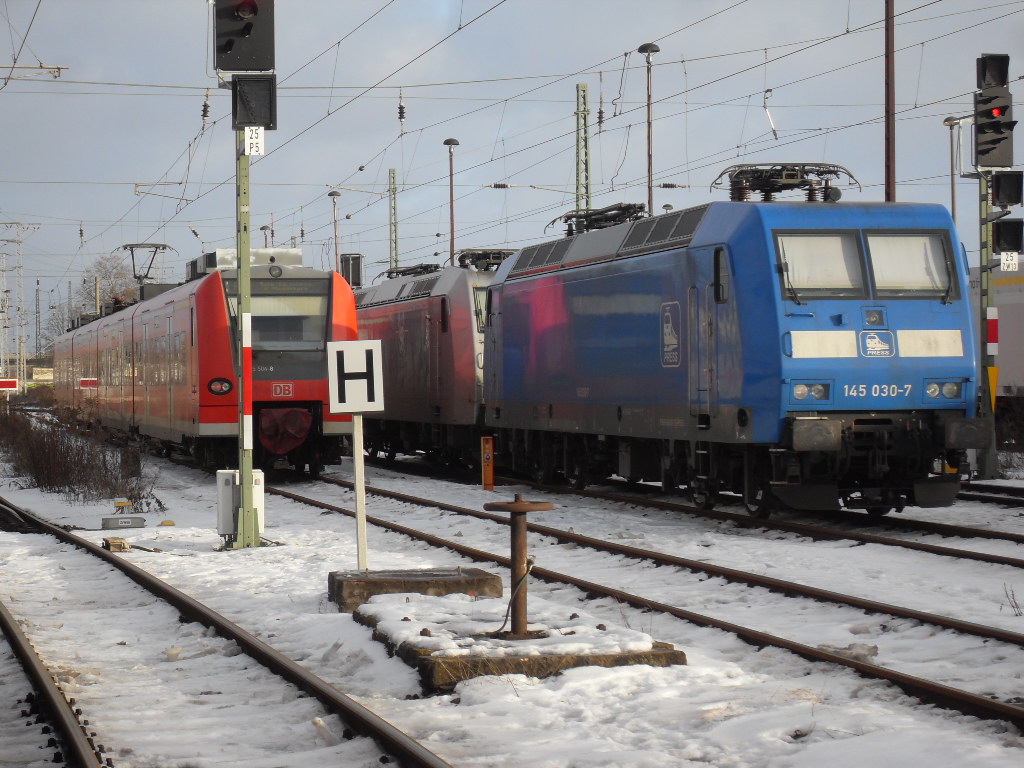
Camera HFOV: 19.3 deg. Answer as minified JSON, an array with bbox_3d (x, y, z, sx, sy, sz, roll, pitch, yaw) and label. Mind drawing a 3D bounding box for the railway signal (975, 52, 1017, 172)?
[{"bbox_3d":[8.454,-4.777,52.700,0.660,1.980,0.480,-1,0,-11],"label":"railway signal"}]

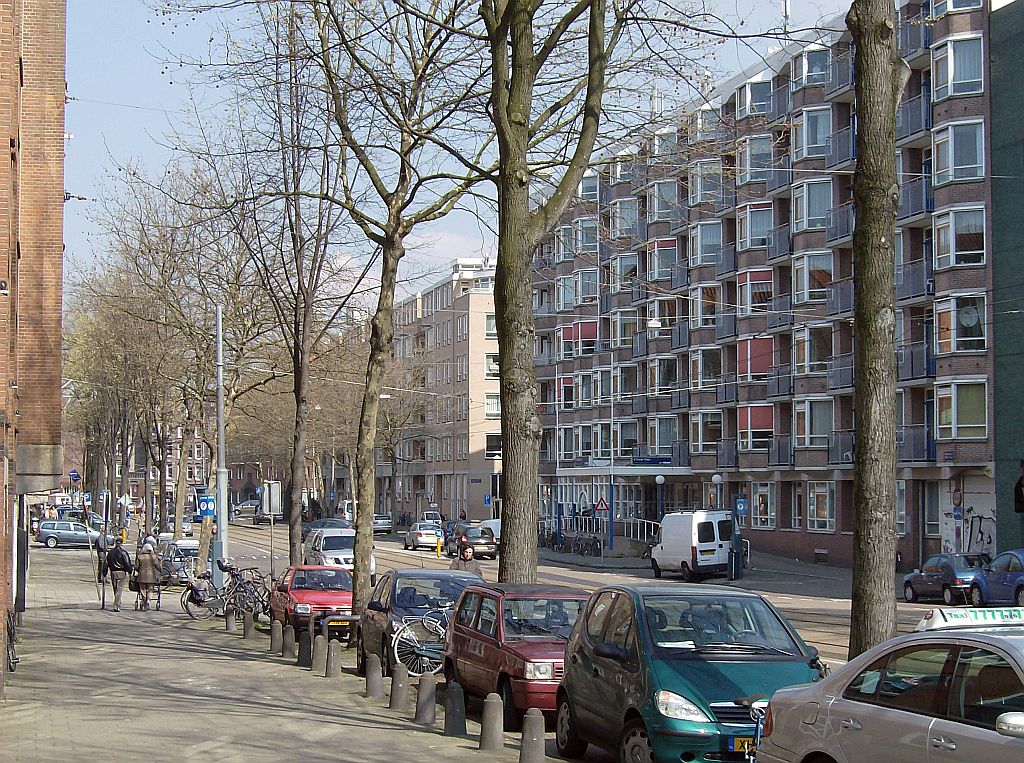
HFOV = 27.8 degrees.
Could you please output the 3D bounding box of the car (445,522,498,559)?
[{"bbox_3d":[-1.849,7.378,95.500,1.700,1.520,3.950,1,-3,-13],"label":"car"}]

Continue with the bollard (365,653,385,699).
[{"bbox_3d":[-1.615,3.470,24.314,0.210,0.516,0.210,1,-3,-14],"label":"bollard"}]

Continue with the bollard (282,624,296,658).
[{"bbox_3d":[-3.516,4.102,32.613,0.210,0.500,0.210,1,-3,-13],"label":"bollard"}]

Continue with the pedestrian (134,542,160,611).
[{"bbox_3d":[-8.722,4.685,49.543,0.580,1.620,0.450,1,-3,-12],"label":"pedestrian"}]

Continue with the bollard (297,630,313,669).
[{"bbox_3d":[-2.978,3.850,29.681,0.210,0.515,0.210,1,-3,-14],"label":"bollard"}]

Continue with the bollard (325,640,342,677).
[{"bbox_3d":[-2.377,3.694,27.558,0.210,0.516,0.210,1,-3,-14],"label":"bollard"}]

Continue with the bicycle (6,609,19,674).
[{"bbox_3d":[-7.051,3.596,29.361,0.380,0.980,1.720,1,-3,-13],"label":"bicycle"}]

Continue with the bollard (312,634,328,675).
[{"bbox_3d":[-2.721,3.839,29.213,0.210,0.500,0.210,1,-3,-13],"label":"bollard"}]

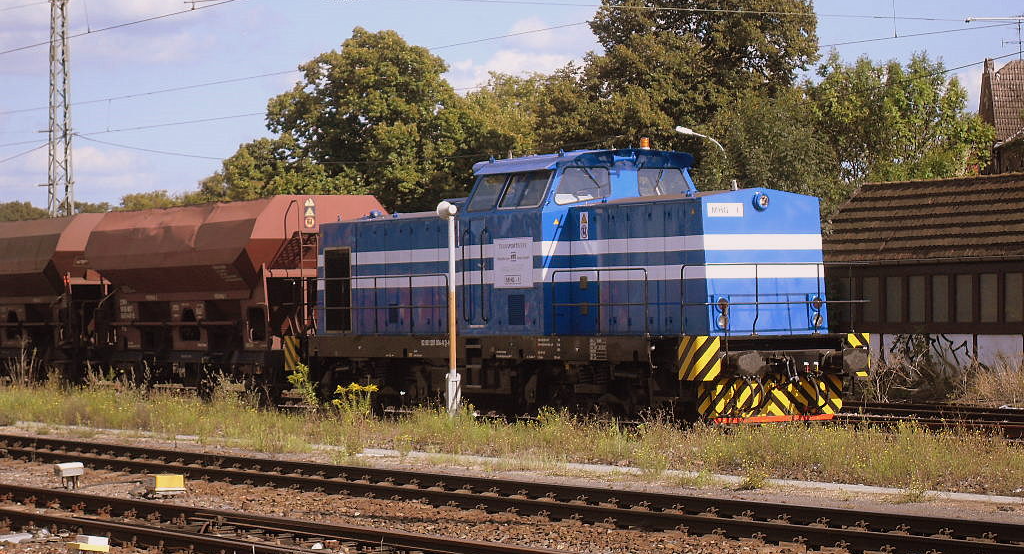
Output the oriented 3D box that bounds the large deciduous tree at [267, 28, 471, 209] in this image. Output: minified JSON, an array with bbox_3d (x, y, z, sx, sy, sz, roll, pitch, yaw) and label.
[{"bbox_3d":[-5.123,-2.980,109.926,7.656,12.234,8.000,-1,-1,0],"label":"large deciduous tree"}]

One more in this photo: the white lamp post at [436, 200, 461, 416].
[{"bbox_3d":[-0.899,0.521,43.980,0.330,3.288,0.320,-1,-1,0],"label":"white lamp post"}]

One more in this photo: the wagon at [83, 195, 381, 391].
[{"bbox_3d":[-5.361,0.532,58.231,3.000,3.980,9.500,0,-1,-30],"label":"wagon"}]

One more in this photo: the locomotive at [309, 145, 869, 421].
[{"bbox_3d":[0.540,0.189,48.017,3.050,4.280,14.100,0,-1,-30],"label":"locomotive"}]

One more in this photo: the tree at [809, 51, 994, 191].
[{"bbox_3d":[11.674,-2.014,89.943,5.548,9.425,6.000,-1,-1,0],"label":"tree"}]

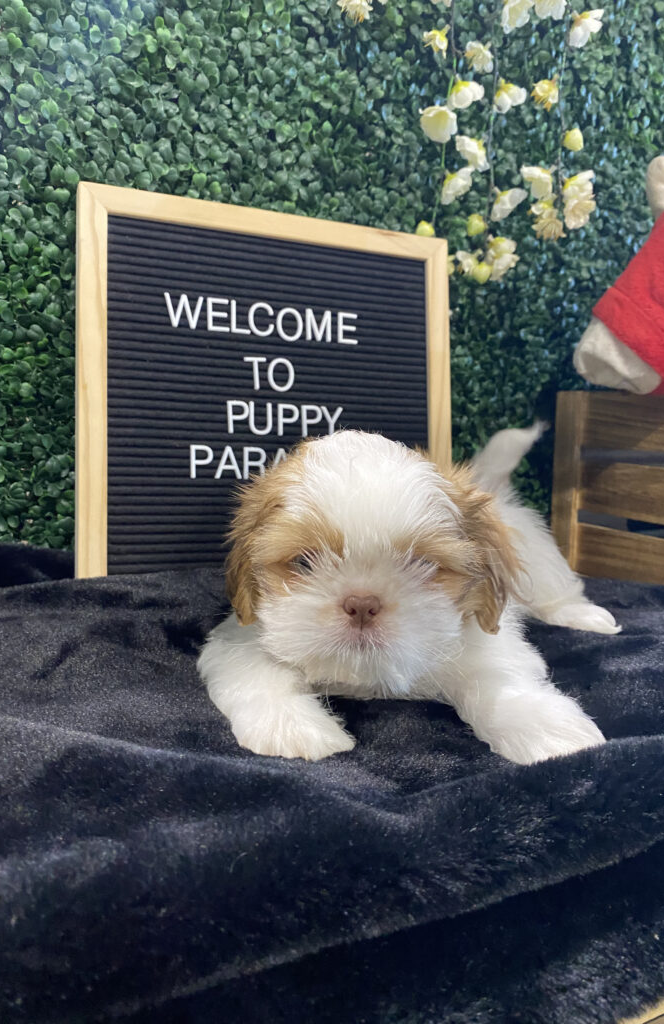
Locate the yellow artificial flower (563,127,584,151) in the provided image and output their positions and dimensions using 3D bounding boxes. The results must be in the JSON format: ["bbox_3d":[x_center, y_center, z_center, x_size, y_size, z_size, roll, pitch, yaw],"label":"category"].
[{"bbox_3d":[0.217,-0.335,0.690,0.020,0.022,0.020,-3,9,-24],"label":"yellow artificial flower"}]

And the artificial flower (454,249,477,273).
[{"bbox_3d":[0.109,-0.204,0.625,0.021,0.022,0.021,4,5,17],"label":"artificial flower"}]

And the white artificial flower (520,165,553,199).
[{"bbox_3d":[0.183,-0.296,0.690,0.027,0.030,0.029,-8,12,-44],"label":"white artificial flower"}]

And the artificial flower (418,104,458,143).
[{"bbox_3d":[0.090,-0.328,0.650,0.032,0.032,0.026,3,9,18],"label":"artificial flower"}]

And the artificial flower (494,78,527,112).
[{"bbox_3d":[0.156,-0.364,0.672,0.027,0.030,0.029,8,11,40],"label":"artificial flower"}]

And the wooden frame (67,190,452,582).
[{"bbox_3d":[-0.036,-0.070,0.511,0.254,0.254,0.018,0,-3,-22],"label":"wooden frame"}]

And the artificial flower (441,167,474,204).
[{"bbox_3d":[0.109,-0.284,0.668,0.027,0.032,0.029,9,12,44],"label":"artificial flower"}]

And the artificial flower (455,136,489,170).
[{"bbox_3d":[0.113,-0.290,0.620,0.027,0.027,0.024,5,6,23],"label":"artificial flower"}]

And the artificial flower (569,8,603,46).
[{"bbox_3d":[0.218,-0.416,0.660,0.027,0.028,0.029,6,6,36],"label":"artificial flower"}]

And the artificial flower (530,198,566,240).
[{"bbox_3d":[0.186,-0.251,0.660,0.029,0.032,0.026,1,5,-12],"label":"artificial flower"}]

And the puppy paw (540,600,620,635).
[{"bbox_3d":[0.146,0.061,0.452,0.042,0.018,0.027,6,7,38],"label":"puppy paw"}]

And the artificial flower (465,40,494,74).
[{"bbox_3d":[0.127,-0.391,0.660,0.026,0.028,0.028,-7,11,-40],"label":"artificial flower"}]

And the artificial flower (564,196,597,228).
[{"bbox_3d":[0.226,-0.273,0.700,0.030,0.030,0.024,-3,9,-20],"label":"artificial flower"}]

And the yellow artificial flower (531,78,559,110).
[{"bbox_3d":[0.180,-0.353,0.650,0.024,0.027,0.024,3,5,12],"label":"yellow artificial flower"}]

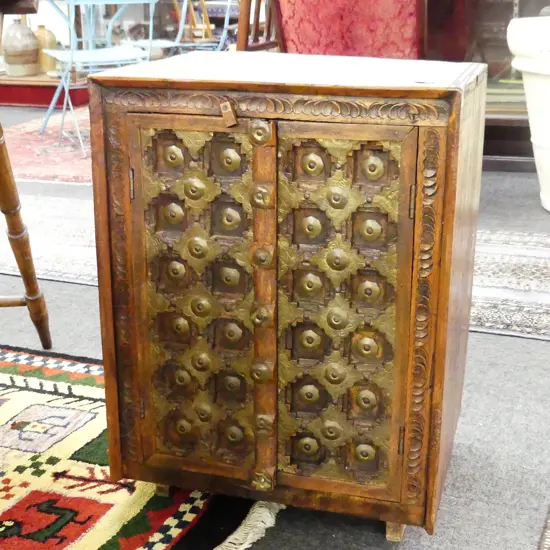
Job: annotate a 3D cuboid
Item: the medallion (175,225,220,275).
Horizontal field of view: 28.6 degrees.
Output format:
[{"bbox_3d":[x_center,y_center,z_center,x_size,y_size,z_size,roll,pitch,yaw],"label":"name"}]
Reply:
[{"bbox_3d":[-0.115,-0.038,1.607,0.068,0.073,0.015,6,18,15],"label":"medallion"}]

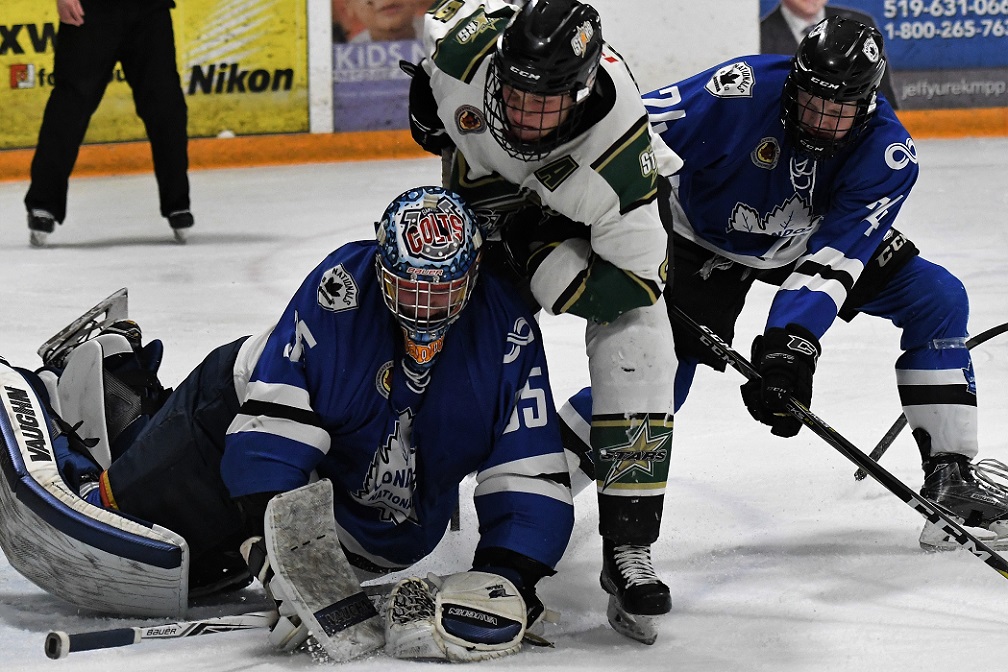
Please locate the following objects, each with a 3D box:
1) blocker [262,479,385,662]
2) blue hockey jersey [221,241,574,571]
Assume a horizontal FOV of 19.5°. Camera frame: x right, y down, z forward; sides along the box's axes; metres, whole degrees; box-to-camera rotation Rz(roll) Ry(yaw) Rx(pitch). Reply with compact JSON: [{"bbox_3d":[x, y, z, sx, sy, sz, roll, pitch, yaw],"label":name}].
[{"bbox_3d":[-0.385,0.499,6.200,0.200,0.380,0.130,-20,0,-42],"label":"blocker"},{"bbox_3d":[-0.240,0.147,6.500,0.750,0.700,0.500,-1,33,-6],"label":"blue hockey jersey"}]

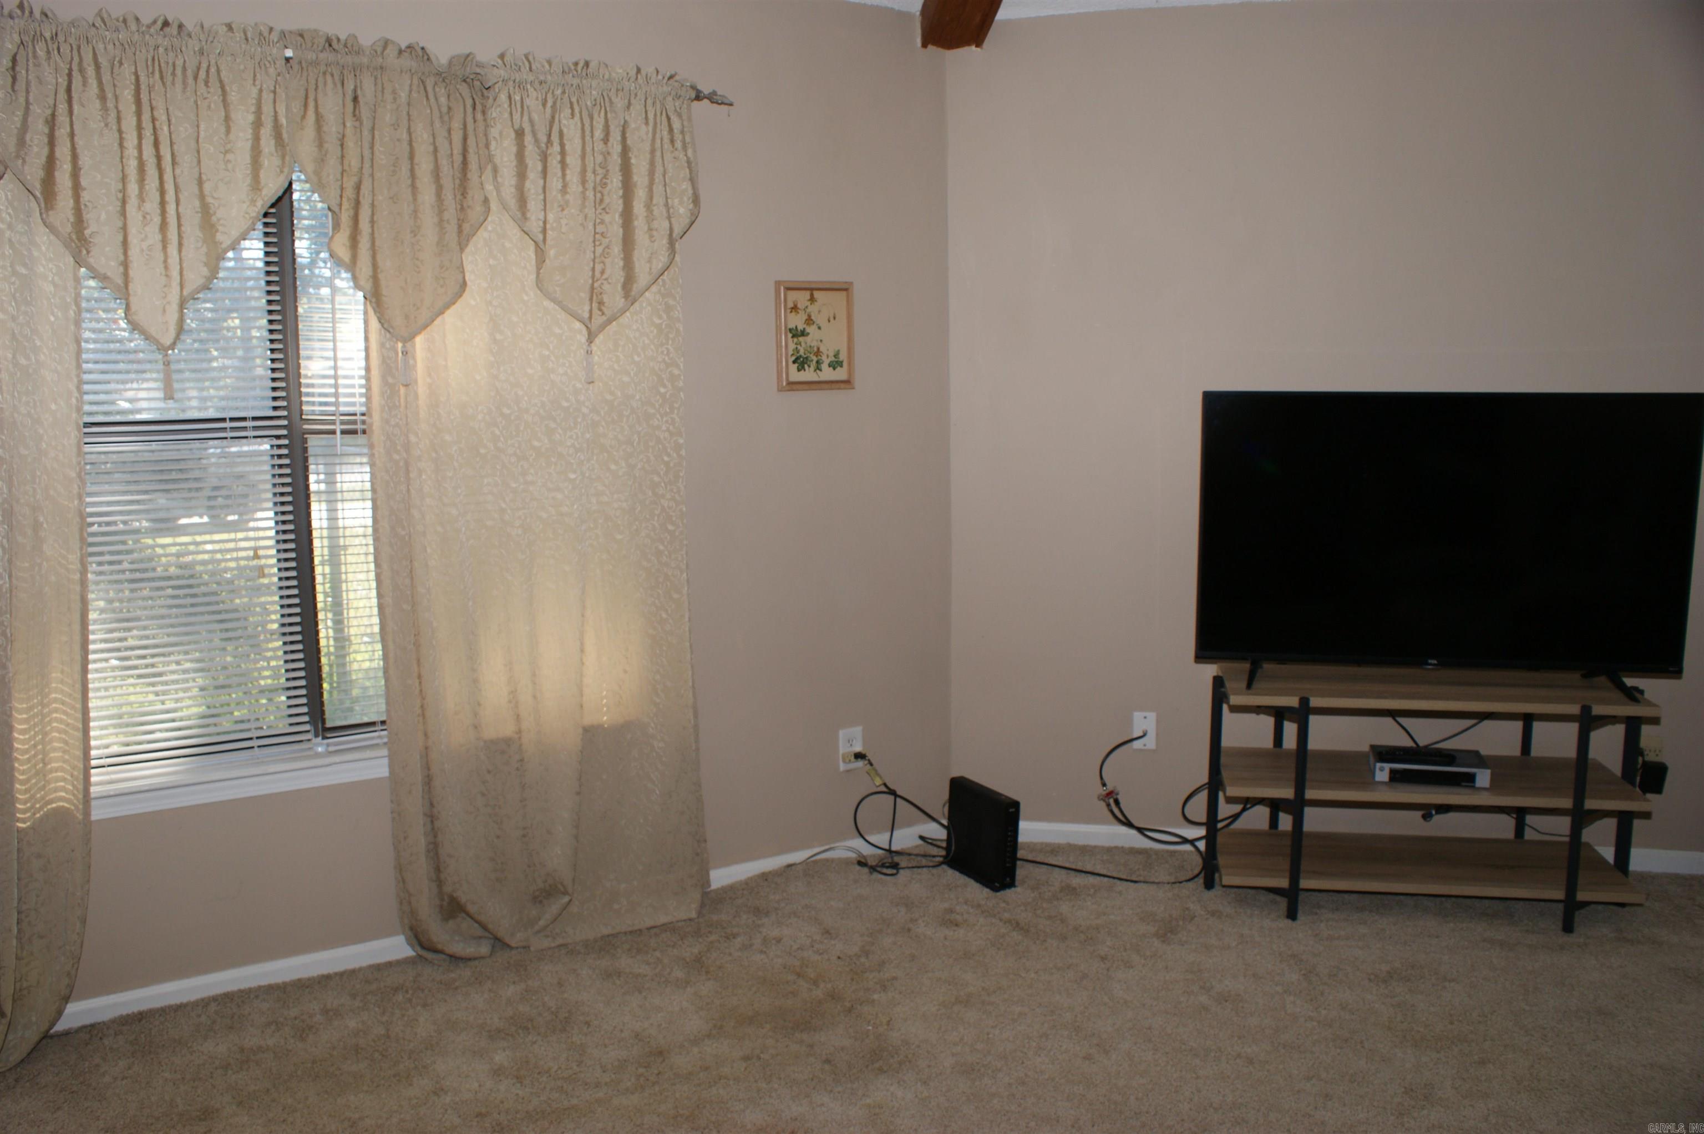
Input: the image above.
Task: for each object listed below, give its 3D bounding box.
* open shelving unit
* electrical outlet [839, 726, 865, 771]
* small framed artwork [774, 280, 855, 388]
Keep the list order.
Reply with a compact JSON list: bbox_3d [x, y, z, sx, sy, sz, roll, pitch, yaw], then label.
[{"bbox_3d":[1.513,0.599,3.434,1.105,0.600,0.435,1,8,10],"label":"open shelving unit"},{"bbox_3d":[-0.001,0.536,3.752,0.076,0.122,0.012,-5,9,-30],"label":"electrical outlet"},{"bbox_3d":[-0.098,-0.635,3.527,0.238,0.297,0.022,-5,9,-30],"label":"small framed artwork"}]

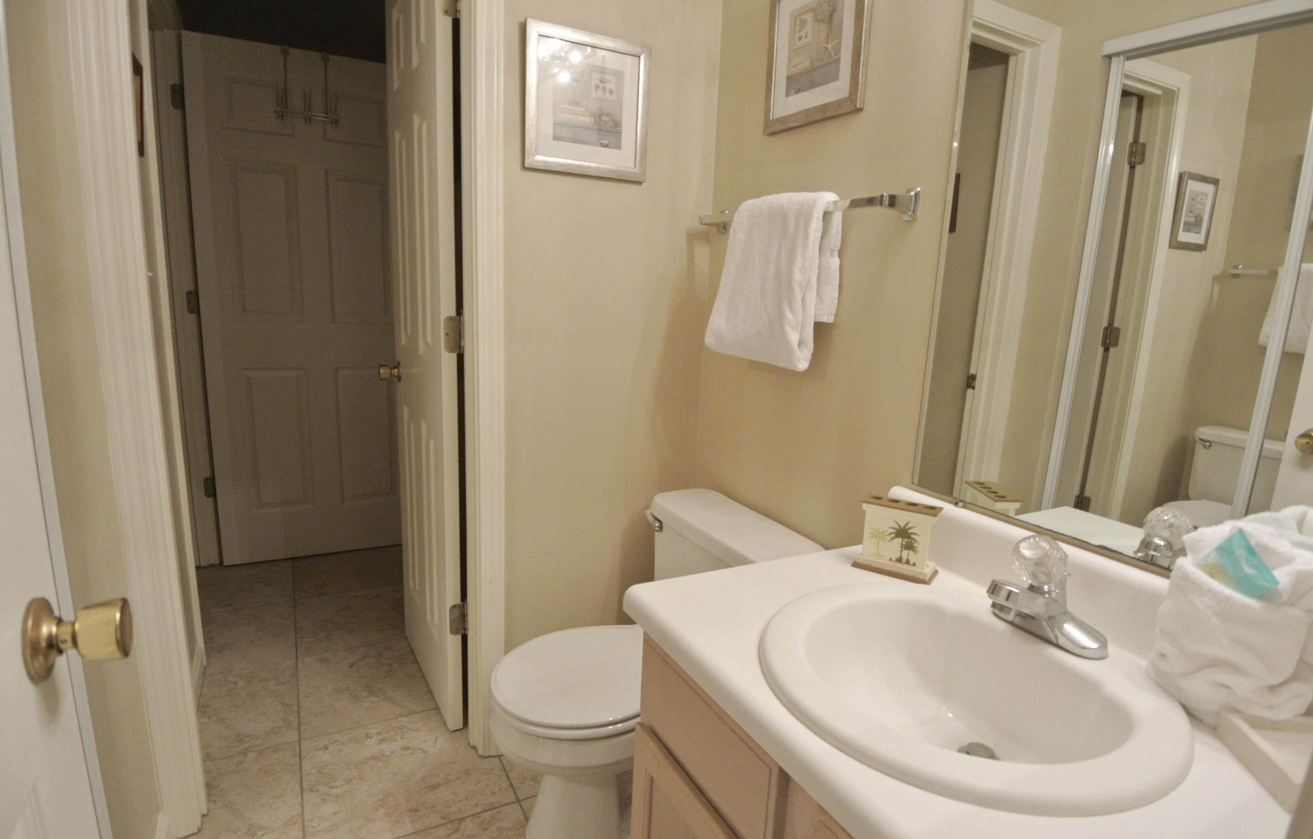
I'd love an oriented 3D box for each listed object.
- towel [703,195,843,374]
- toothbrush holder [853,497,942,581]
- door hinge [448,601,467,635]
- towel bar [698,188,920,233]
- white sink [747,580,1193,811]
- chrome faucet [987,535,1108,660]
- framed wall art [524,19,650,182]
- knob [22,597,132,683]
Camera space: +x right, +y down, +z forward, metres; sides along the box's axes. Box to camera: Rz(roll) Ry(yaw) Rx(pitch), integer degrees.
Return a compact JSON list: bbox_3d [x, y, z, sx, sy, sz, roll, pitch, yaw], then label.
[{"bbox_3d":[0.245,-0.308,1.467,0.093,0.355,0.385,-4,13,-29],"label":"towel"},{"bbox_3d":[0.425,0.208,1.151,0.126,0.117,0.060,9,13,32],"label":"toothbrush holder"},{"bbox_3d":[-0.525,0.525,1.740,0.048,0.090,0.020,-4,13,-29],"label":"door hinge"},{"bbox_3d":[0.286,-0.451,1.450,0.074,0.055,0.650,-4,13,-29],"label":"towel bar"},{"bbox_3d":[0.381,0.399,0.863,0.492,0.190,0.483,-4,13,-29],"label":"white sink"},{"bbox_3d":[0.518,0.235,0.900,0.150,0.133,0.156,-4,13,-29],"label":"chrome faucet"},{"bbox_3d":[-0.159,-0.734,1.545,0.312,0.314,0.020,-4,13,-29],"label":"framed wall art"},{"bbox_3d":[-0.482,0.181,0.556,0.060,0.067,0.067,-3,12,-26],"label":"knob"}]

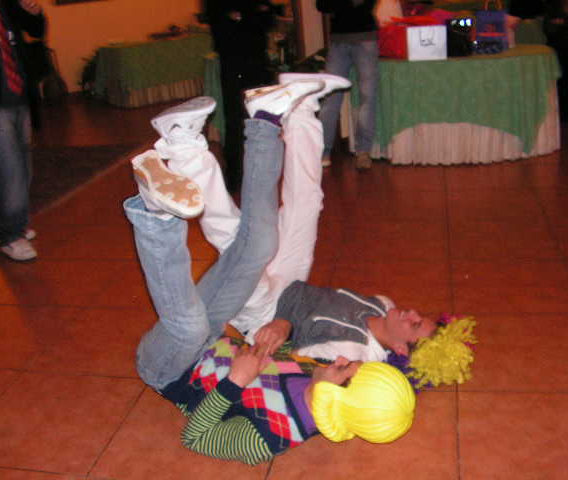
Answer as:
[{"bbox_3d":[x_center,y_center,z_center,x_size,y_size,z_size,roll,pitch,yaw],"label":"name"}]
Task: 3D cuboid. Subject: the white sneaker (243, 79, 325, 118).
[{"bbox_3d":[-0.002,-0.430,2.021,0.270,0.108,0.100,1,22,28],"label":"white sneaker"}]

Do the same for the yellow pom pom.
[{"bbox_3d":[0.541,0.384,2.270,0.220,0.210,0.220,0,22,13],"label":"yellow pom pom"}]

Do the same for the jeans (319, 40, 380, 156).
[{"bbox_3d":[0.491,-1.060,4.987,0.420,0.870,0.320,2,23,18],"label":"jeans"}]

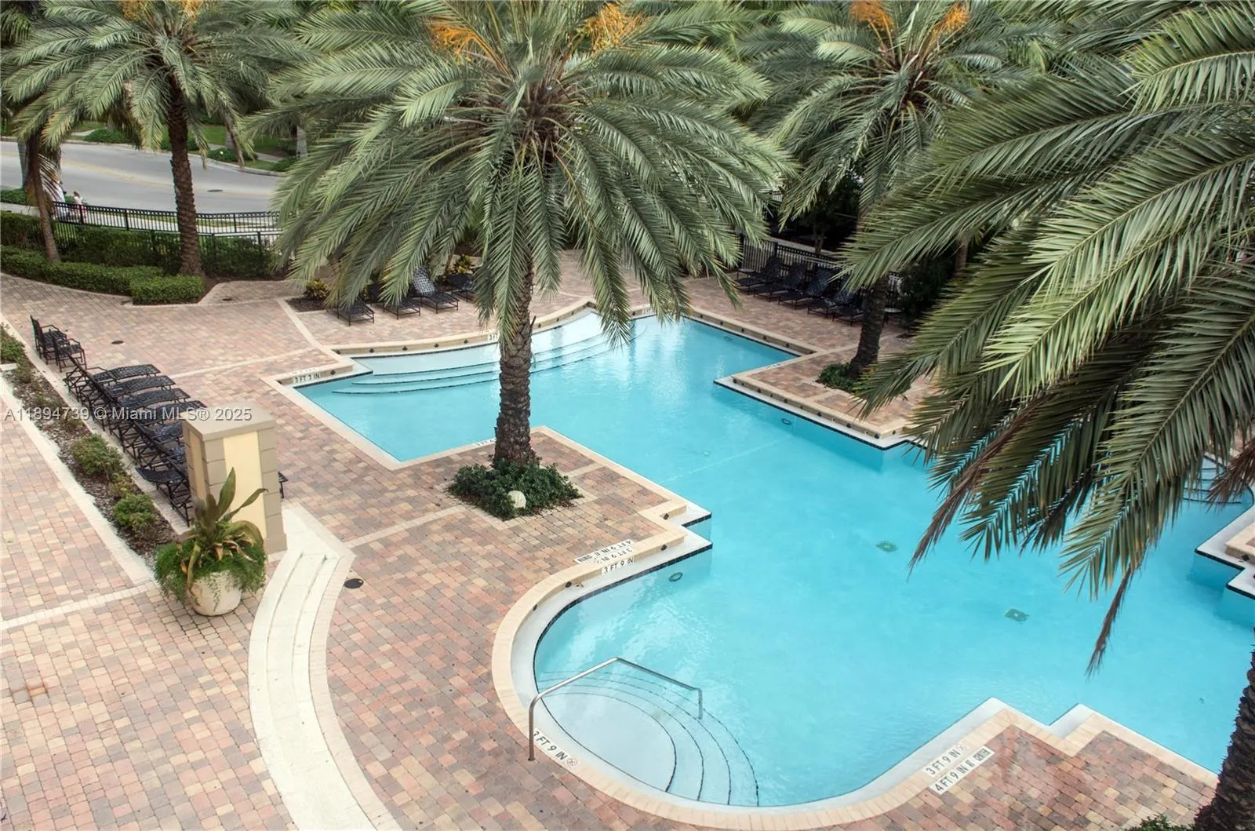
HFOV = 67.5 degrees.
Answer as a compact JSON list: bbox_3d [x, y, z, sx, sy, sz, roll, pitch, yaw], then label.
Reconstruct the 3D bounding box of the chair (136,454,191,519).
[{"bbox_3d":[-6.345,0.991,14.826,1.700,0.920,0.680,-16,28,-39],"label":"chair"}]

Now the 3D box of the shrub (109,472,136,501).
[{"bbox_3d":[-7.831,1.097,14.579,0.400,0.410,0.420,-16,28,-39],"label":"shrub"}]

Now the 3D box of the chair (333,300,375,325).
[{"bbox_3d":[-7.358,-2.985,24.803,0.700,0.800,1.780,-14,27,-36],"label":"chair"}]

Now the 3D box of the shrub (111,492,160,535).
[{"bbox_3d":[-7.235,1.452,13.833,0.760,0.580,0.740,-15,28,-39],"label":"shrub"}]

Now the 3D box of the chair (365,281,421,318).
[{"bbox_3d":[-6.509,-3.300,26.204,0.700,0.820,1.880,-15,28,-39],"label":"chair"}]

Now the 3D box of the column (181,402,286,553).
[{"bbox_3d":[-5.476,0.951,13.139,0.940,1.984,0.890,-15,28,-39],"label":"column"}]

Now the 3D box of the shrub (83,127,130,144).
[{"bbox_3d":[-35.520,-19.096,63.927,2.900,0.840,2.500,-8,24,-27],"label":"shrub"}]

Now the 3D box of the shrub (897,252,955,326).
[{"bbox_3d":[8.537,-3.669,26.929,1.650,2.150,1.650,-16,28,-39],"label":"shrub"}]

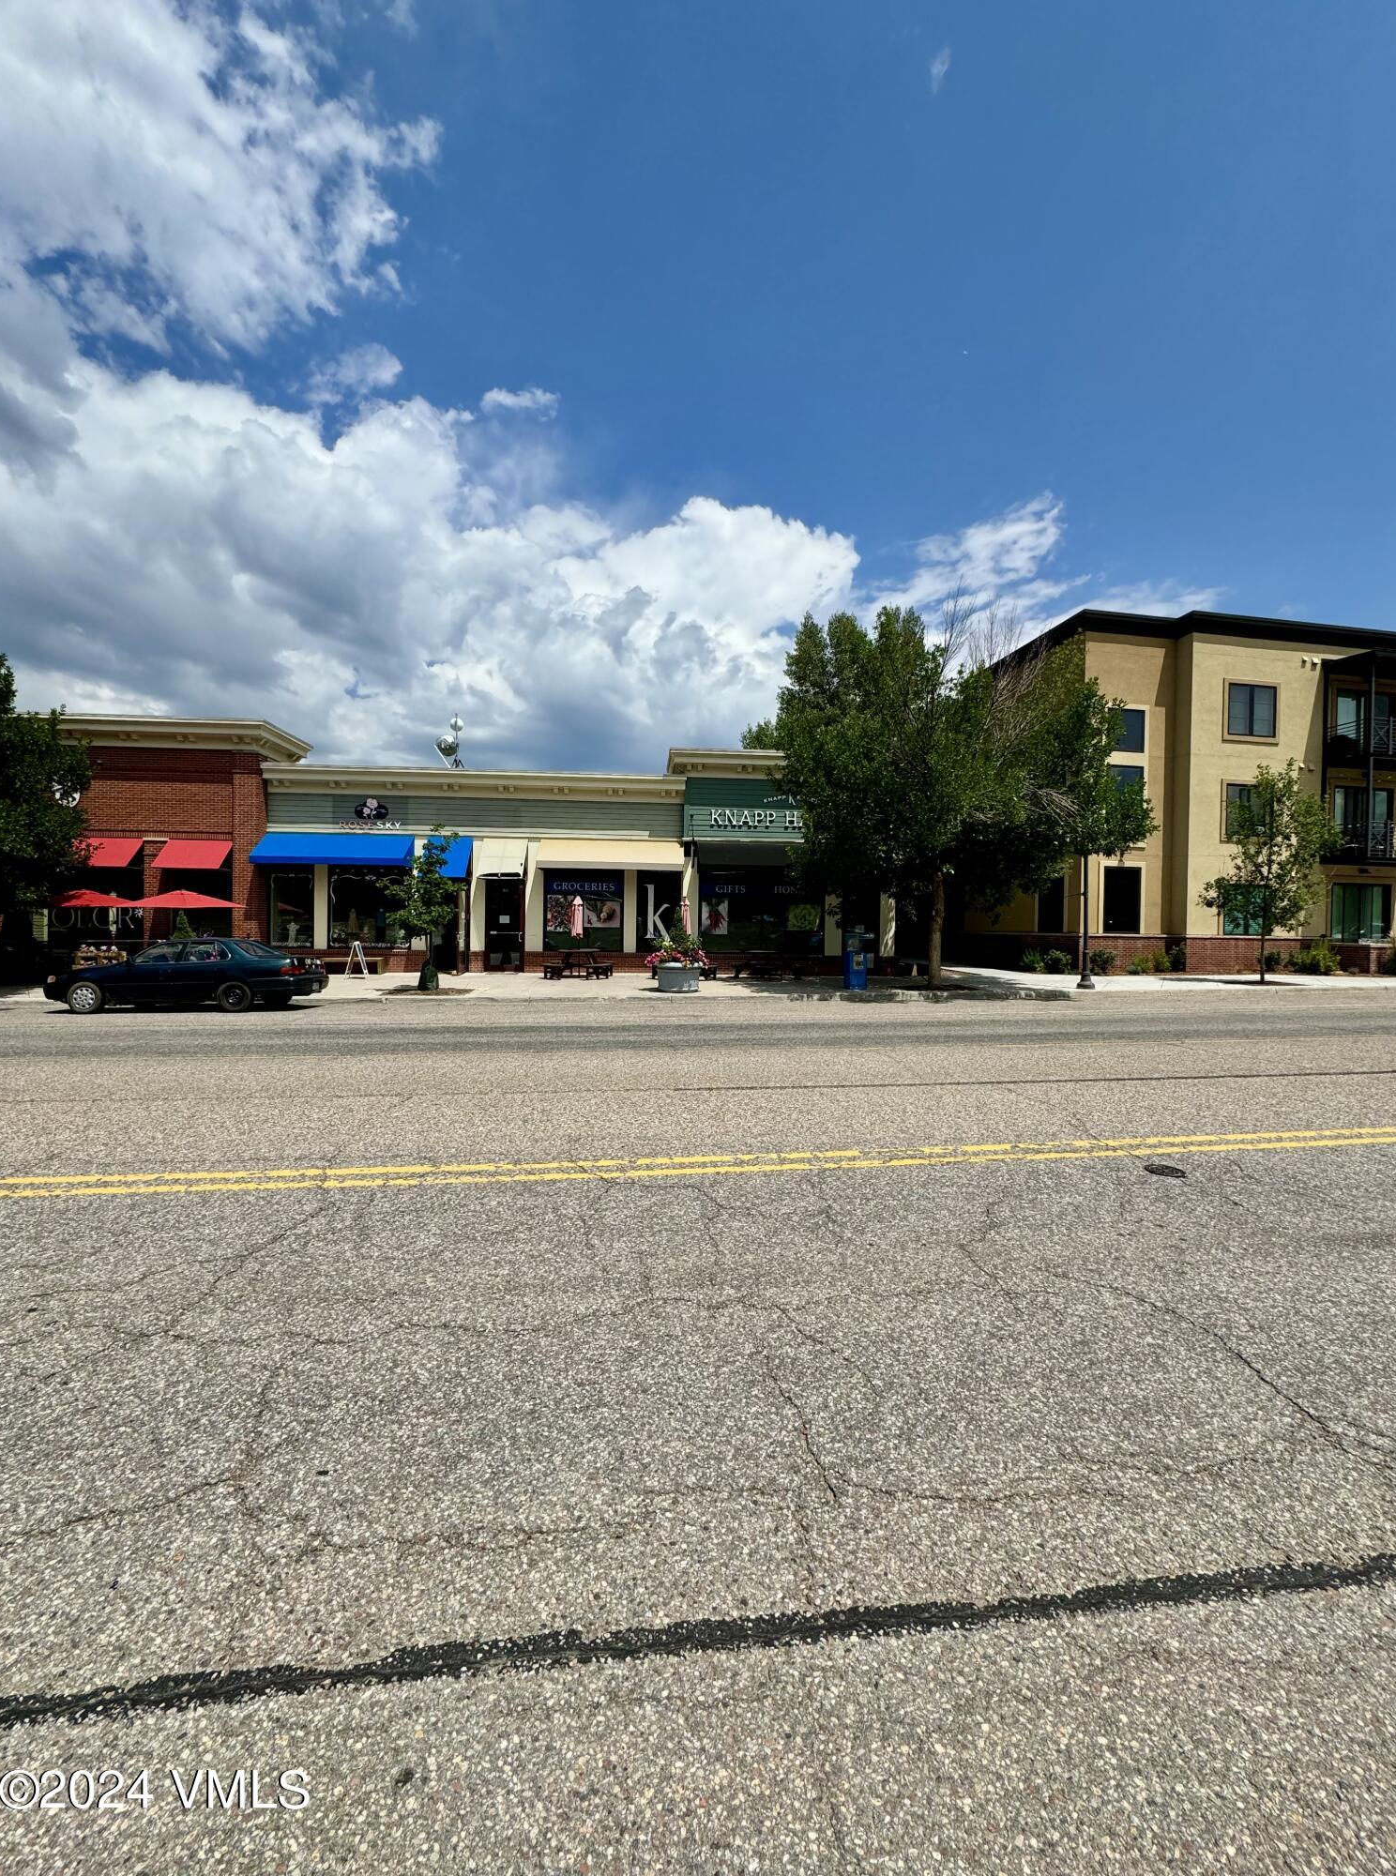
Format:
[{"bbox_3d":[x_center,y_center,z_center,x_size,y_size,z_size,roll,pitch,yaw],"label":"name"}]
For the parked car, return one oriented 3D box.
[{"bbox_3d":[-9.734,0.667,14.669,4.720,1.410,1.750,0,0,-4],"label":"parked car"}]

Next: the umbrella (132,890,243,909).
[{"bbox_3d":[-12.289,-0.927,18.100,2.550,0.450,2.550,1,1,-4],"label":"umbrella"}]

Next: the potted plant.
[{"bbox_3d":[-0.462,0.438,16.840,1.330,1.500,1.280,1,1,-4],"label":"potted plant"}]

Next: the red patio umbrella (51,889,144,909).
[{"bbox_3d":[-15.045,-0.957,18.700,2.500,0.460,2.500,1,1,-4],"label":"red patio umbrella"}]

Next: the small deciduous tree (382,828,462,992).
[{"bbox_3d":[-6.155,-0.655,16.950,1.750,3.640,1.750,1,1,-4],"label":"small deciduous tree"}]

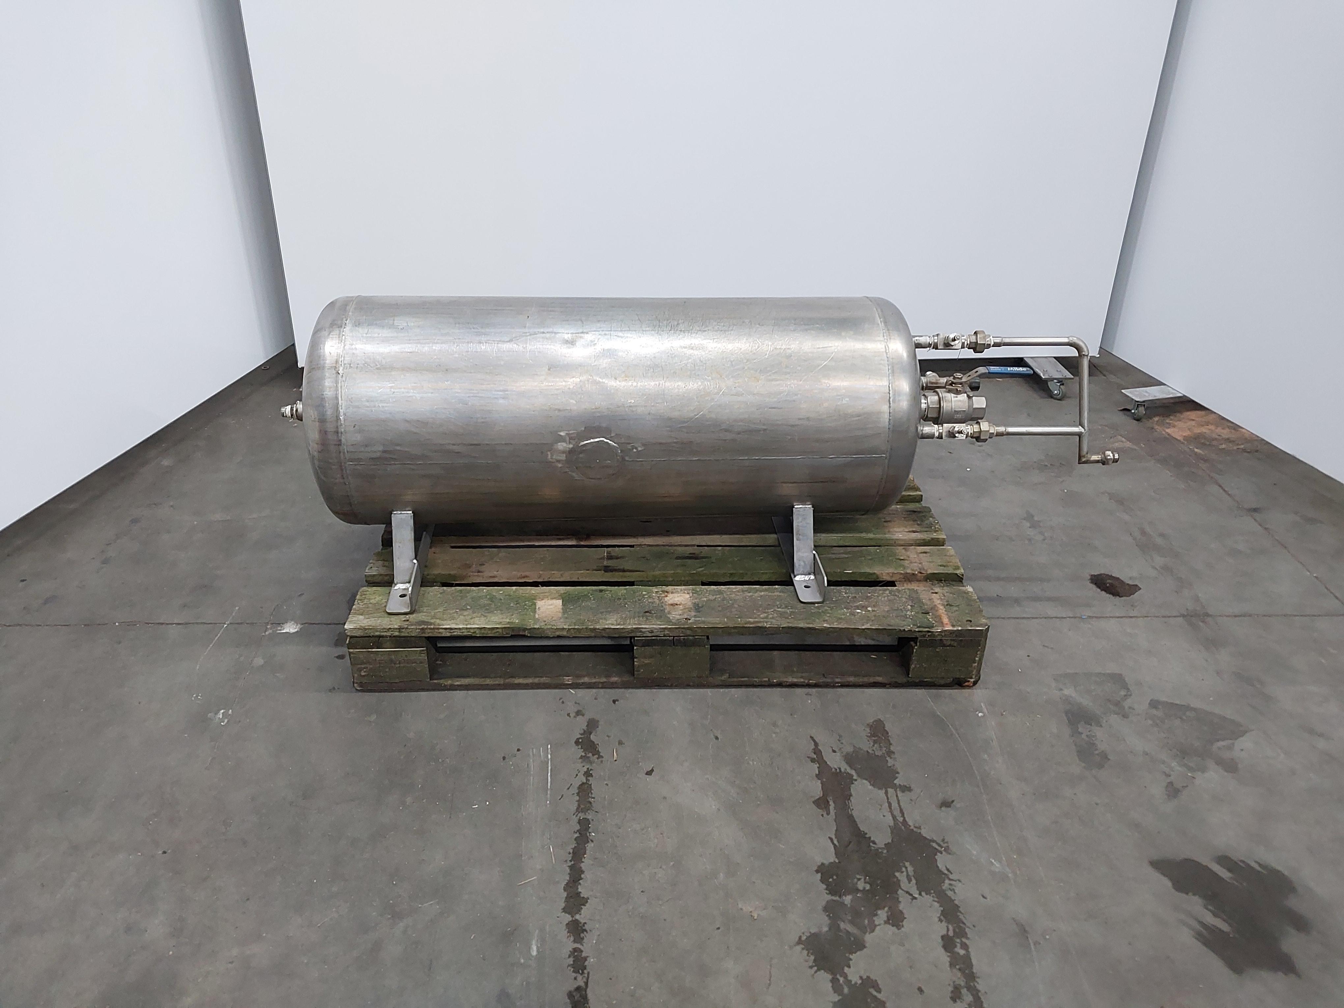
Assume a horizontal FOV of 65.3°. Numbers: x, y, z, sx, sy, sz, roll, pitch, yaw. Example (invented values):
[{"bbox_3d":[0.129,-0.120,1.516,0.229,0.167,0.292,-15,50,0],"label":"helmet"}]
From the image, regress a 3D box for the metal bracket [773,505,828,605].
[{"bbox_3d":[0.248,-0.026,2.267,0.050,0.138,0.650,-1,29,-5],"label":"metal bracket"}]

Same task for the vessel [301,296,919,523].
[{"bbox_3d":[-0.110,-0.193,2.146,1.214,0.452,0.452,-1,29,-5],"label":"vessel"}]

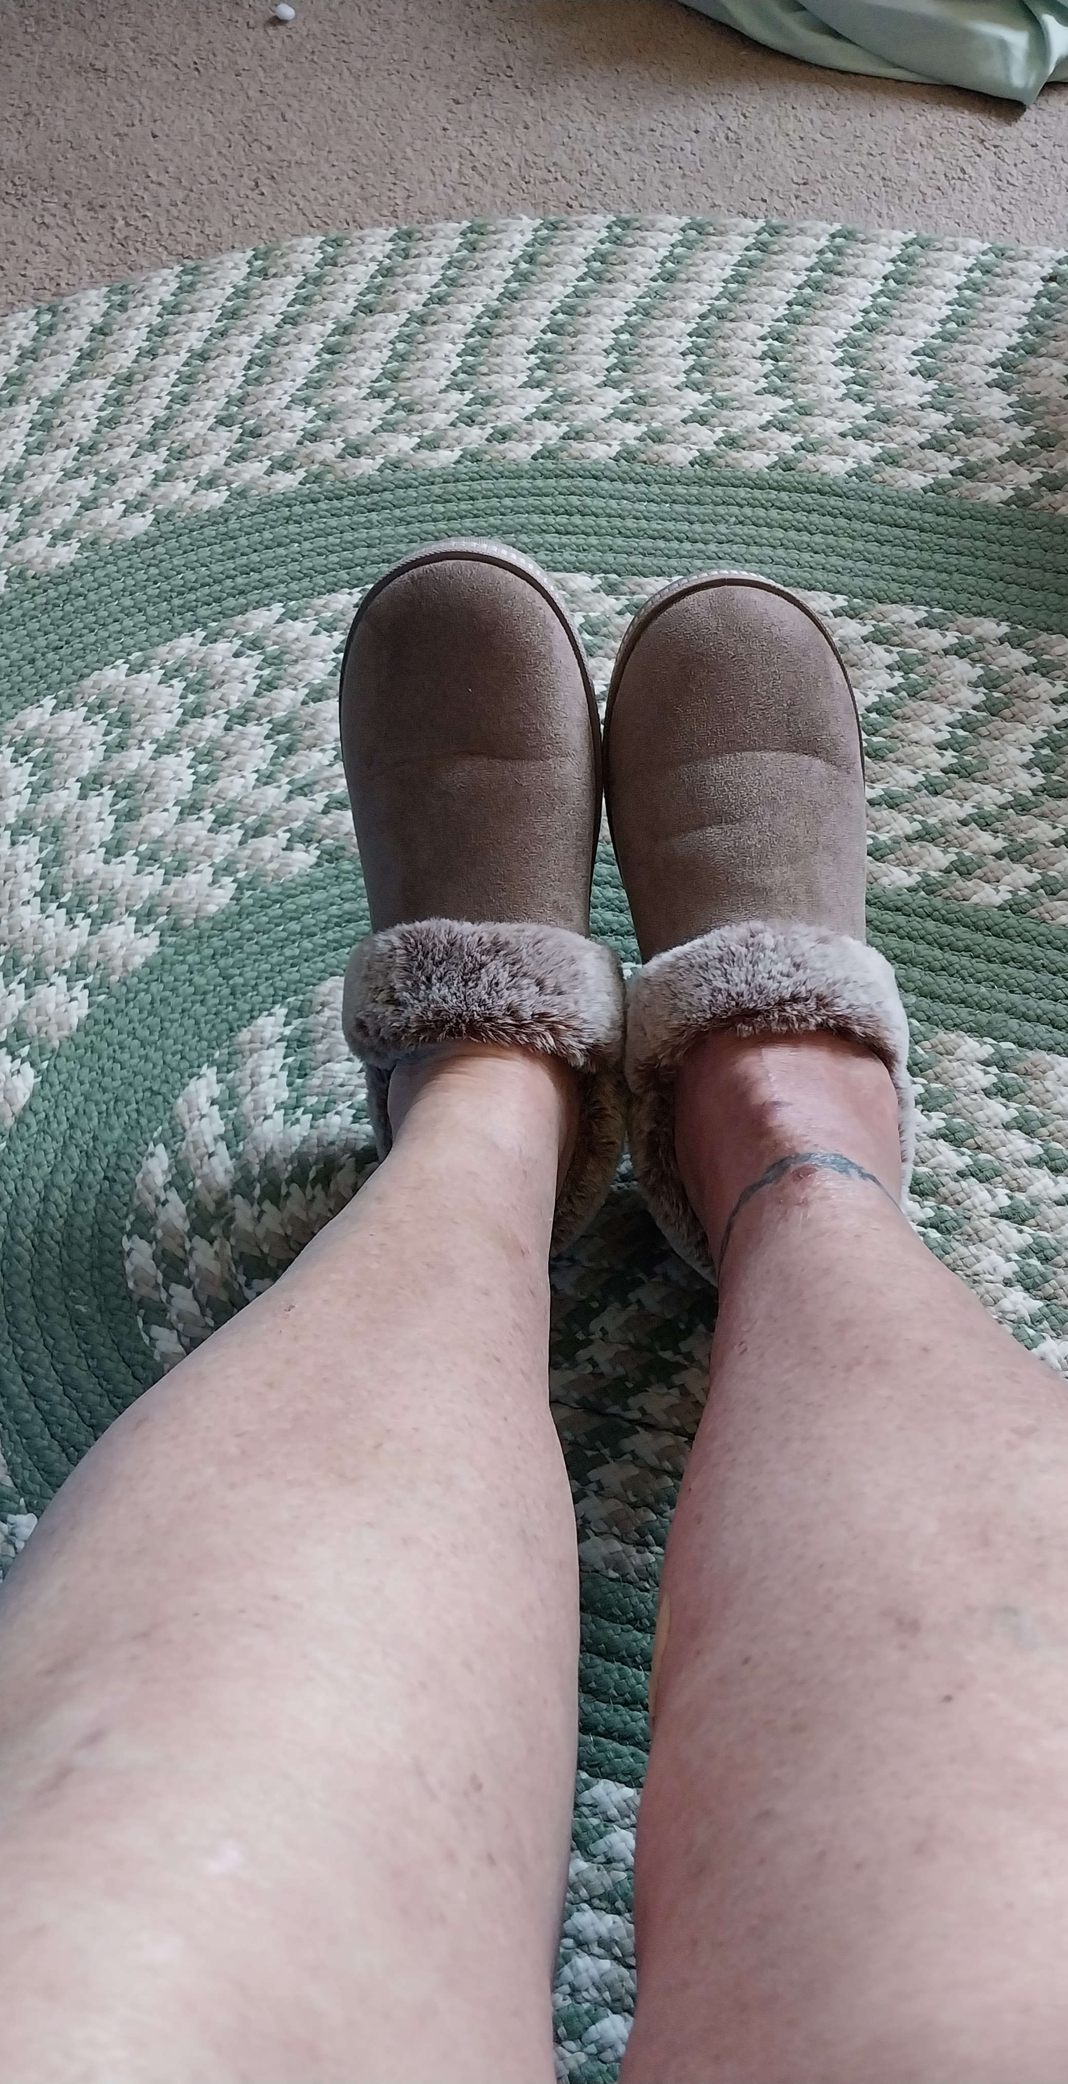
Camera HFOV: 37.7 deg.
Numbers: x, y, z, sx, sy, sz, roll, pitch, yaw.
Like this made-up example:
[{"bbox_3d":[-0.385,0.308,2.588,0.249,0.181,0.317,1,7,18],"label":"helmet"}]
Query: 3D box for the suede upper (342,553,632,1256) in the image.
[{"bbox_3d":[-0.023,-0.061,0.633,0.113,0.115,0.285,-3,99,-1],"label":"suede upper"}]

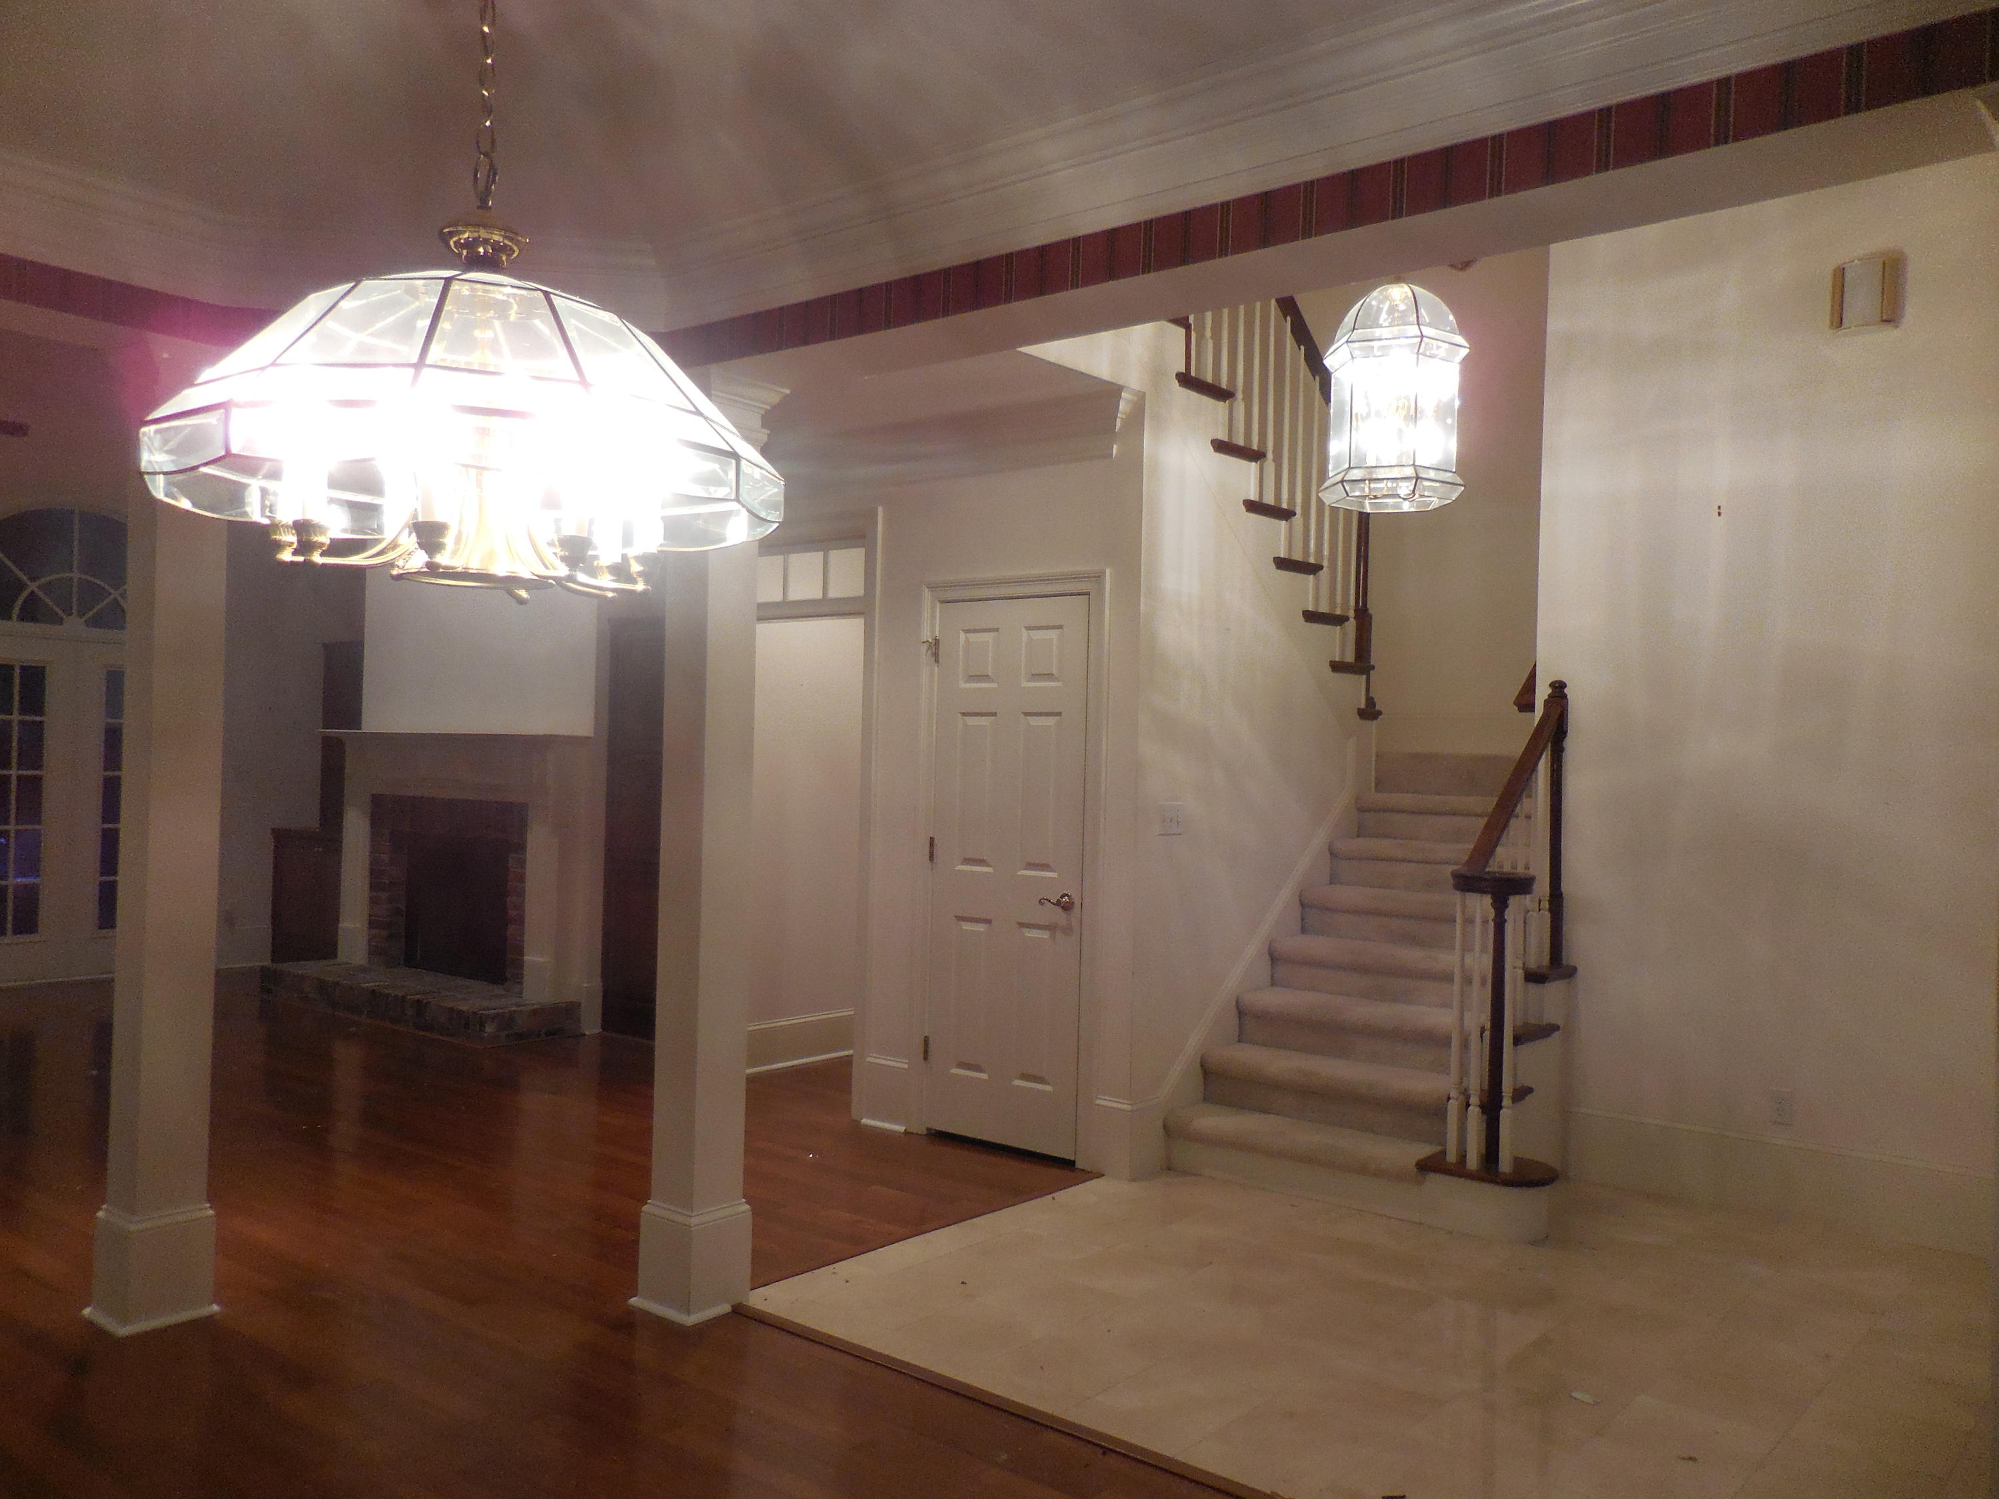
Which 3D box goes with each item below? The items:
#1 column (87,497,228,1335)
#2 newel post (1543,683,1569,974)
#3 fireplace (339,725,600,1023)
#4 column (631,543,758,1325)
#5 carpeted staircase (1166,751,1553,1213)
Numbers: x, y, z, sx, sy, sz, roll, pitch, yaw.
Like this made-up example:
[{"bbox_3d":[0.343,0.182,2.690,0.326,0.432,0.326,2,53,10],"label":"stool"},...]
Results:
[{"bbox_3d":[-2.098,0.207,3.660,0.250,2.420,0.250,0,-2,38],"label":"column"},{"bbox_3d":[2.005,0.270,5.214,0.075,1.045,0.075,0,-2,38],"label":"newel post"},{"bbox_3d":[-3.128,0.678,8.251,2.330,1.530,0.440,0,-2,38],"label":"fireplace"},{"bbox_3d":[-0.769,0.238,3.799,0.250,2.420,0.250,0,-2,38],"label":"column"},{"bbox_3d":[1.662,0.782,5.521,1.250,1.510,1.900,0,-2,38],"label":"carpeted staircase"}]

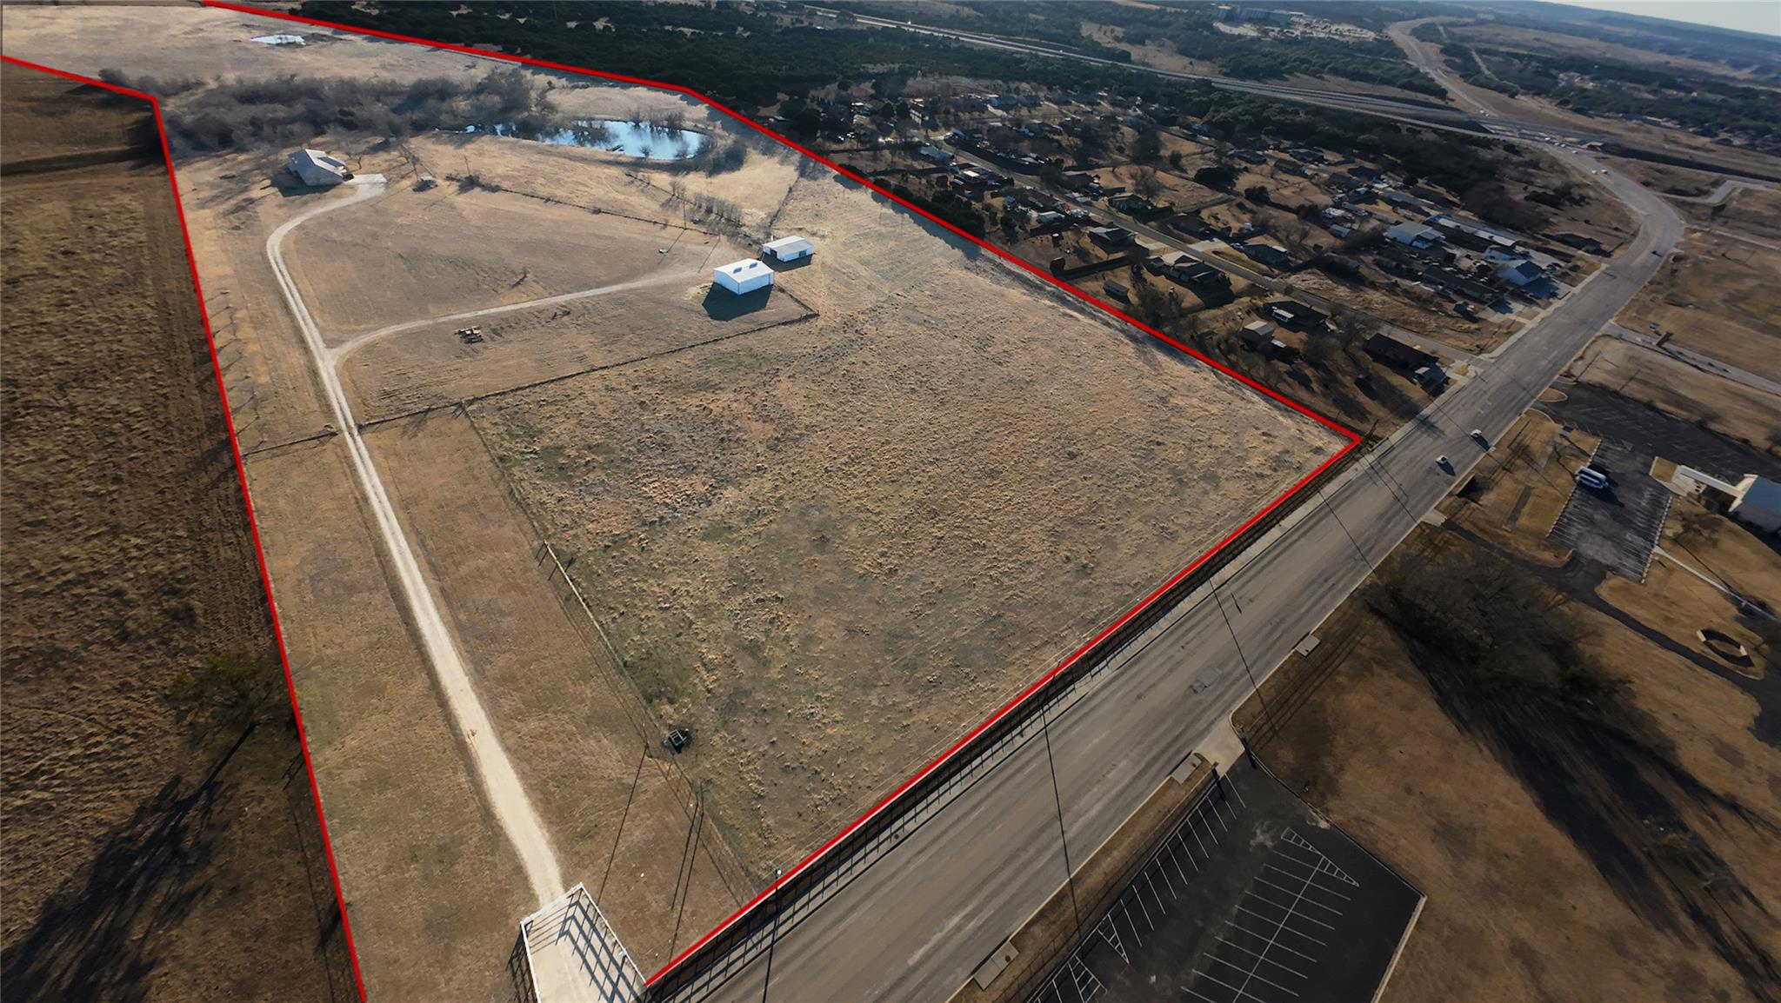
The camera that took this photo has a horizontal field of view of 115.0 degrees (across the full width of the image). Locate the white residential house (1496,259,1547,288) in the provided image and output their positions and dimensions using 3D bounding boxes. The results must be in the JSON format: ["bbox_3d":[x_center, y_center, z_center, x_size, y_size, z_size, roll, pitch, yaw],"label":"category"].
[{"bbox_3d":[303.776,-111.298,273.460,22.500,5.300,12.400,-25,55,-28],"label":"white residential house"}]

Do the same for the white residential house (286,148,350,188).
[{"bbox_3d":[-221.034,-129.622,218.800,13.900,5.100,29.500,-32,58,-32],"label":"white residential house"}]

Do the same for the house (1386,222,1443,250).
[{"bbox_3d":[275.061,-139.878,296.661,21.500,5.000,18.500,-25,55,-28],"label":"house"}]

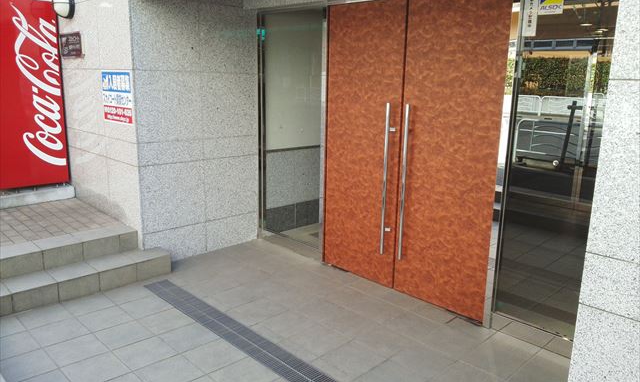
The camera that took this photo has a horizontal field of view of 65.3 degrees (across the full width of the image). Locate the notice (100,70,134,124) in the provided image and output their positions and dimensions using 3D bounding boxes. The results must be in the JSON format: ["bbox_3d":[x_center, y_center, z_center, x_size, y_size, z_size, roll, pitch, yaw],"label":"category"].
[{"bbox_3d":[-1.780,-0.818,4.353,0.020,0.455,0.615,-10,16,-43],"label":"notice"}]

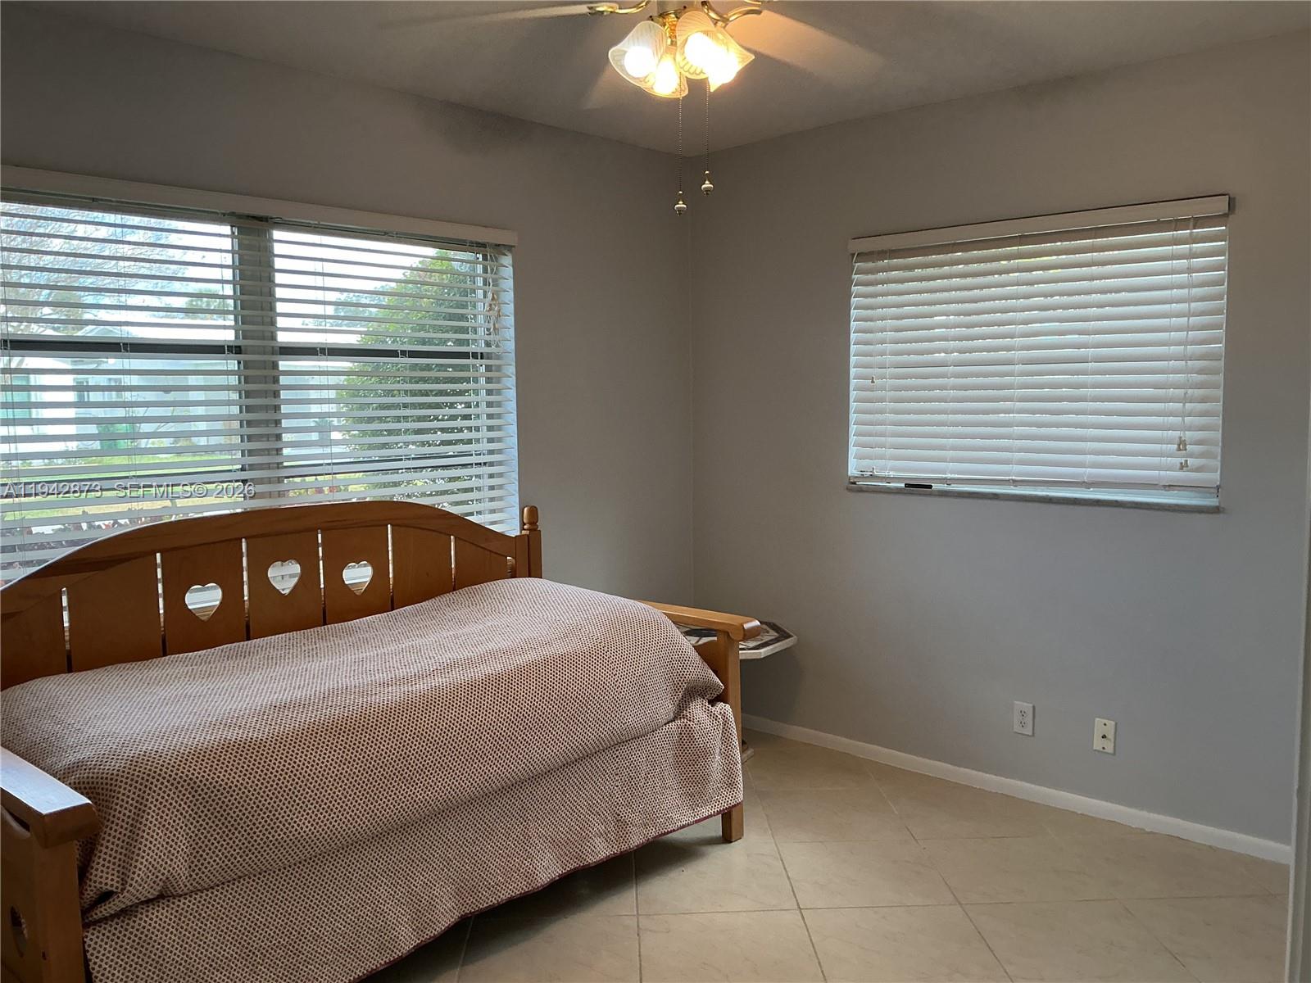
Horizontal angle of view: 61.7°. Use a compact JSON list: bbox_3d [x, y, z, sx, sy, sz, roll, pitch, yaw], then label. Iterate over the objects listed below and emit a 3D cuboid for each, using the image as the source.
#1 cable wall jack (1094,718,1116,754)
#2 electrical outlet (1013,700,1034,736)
[{"bbox_3d":[1.520,0.828,3.720,0.071,0.115,0.014,4,7,43],"label":"cable wall jack"},{"bbox_3d":[1.312,0.809,3.916,0.071,0.115,0.008,4,7,43],"label":"electrical outlet"}]

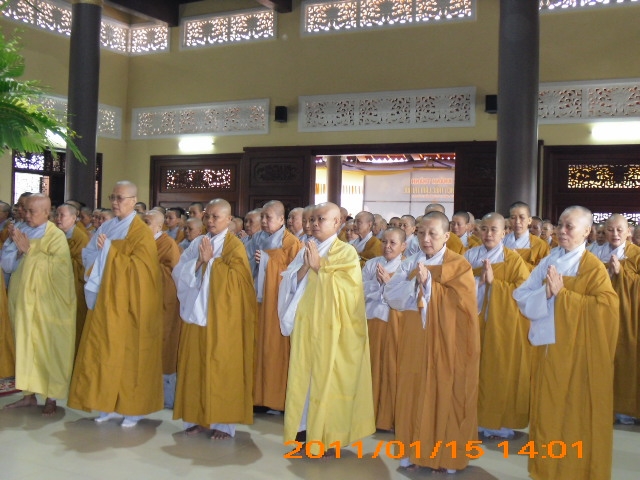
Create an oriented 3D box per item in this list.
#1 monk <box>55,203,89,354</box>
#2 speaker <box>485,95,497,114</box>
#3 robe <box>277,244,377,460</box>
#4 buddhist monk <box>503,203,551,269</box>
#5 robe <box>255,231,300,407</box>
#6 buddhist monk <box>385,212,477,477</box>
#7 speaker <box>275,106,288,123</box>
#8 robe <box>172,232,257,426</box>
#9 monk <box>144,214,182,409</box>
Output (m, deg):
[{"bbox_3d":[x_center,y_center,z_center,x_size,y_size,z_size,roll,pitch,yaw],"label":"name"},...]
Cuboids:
[{"bbox_3d":[-2.214,0.461,7.000,0.500,1.585,0.410,2,1,30],"label":"monk"},{"bbox_3d":[2.785,-2.201,12.912,0.210,0.295,0.190,2,1,28],"label":"speaker"},{"bbox_3d":[0.041,0.647,4.970,0.560,1.330,0.460,2,1,30],"label":"robe"},{"bbox_3d":[1.649,0.539,6.350,0.510,1.680,0.410,2,1,27],"label":"buddhist monk"},{"bbox_3d":[-0.357,0.604,6.100,0.500,1.370,0.410,2,1,30],"label":"robe"},{"bbox_3d":[0.662,0.596,4.720,0.530,1.535,0.430,2,1,30],"label":"buddhist monk"},{"bbox_3d":[-0.716,-2.333,14.781,0.210,0.295,0.190,2,1,28],"label":"speaker"},{"bbox_3d":[-0.710,0.595,5.350,0.530,1.300,0.440,2,1,30],"label":"robe"},{"bbox_3d":[-1.322,0.517,6.350,0.500,1.540,0.410,2,1,30],"label":"monk"}]

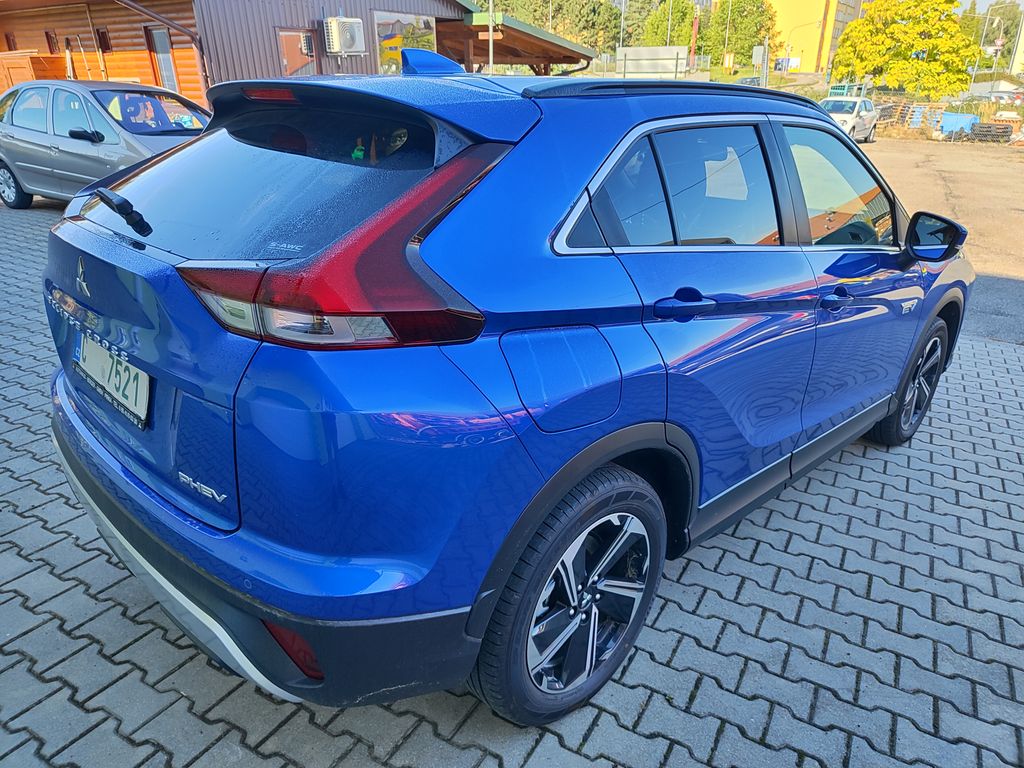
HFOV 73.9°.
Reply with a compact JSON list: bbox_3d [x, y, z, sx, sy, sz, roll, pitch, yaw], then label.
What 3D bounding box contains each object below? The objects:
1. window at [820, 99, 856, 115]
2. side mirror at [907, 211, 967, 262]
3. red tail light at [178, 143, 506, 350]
[{"bbox_3d":[11.242,-9.567,23.500,1.320,0.460,0.550,16,26,35],"label":"window"},{"bbox_3d":[1.635,-0.569,2.626,0.150,0.185,0.220,-16,27,-41],"label":"side mirror"},{"bbox_3d":[-0.249,-0.271,1.248,0.600,0.340,0.400,-16,27,-41],"label":"red tail light"}]

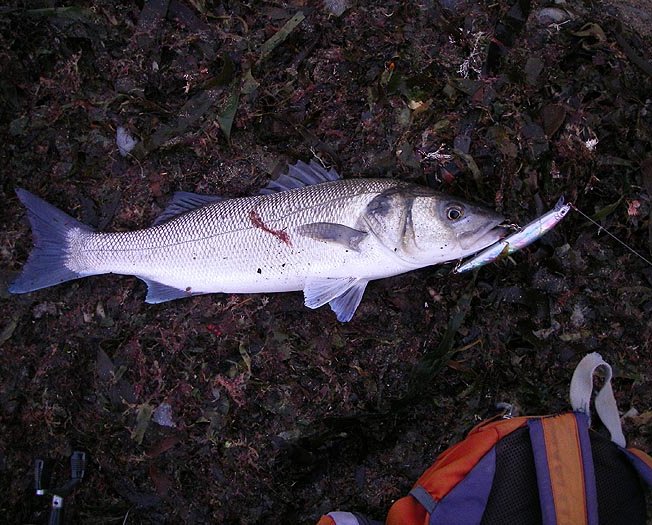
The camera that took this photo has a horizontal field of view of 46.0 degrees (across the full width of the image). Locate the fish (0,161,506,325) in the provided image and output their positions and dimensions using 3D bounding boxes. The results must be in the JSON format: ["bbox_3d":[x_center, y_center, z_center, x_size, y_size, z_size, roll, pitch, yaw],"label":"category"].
[{"bbox_3d":[-0.072,-0.023,0.840,0.541,0.070,0.185,-2,75,-1],"label":"fish"}]

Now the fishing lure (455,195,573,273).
[{"bbox_3d":[0.207,-0.026,0.846,0.152,0.018,0.028,-30,77,-8],"label":"fishing lure"}]

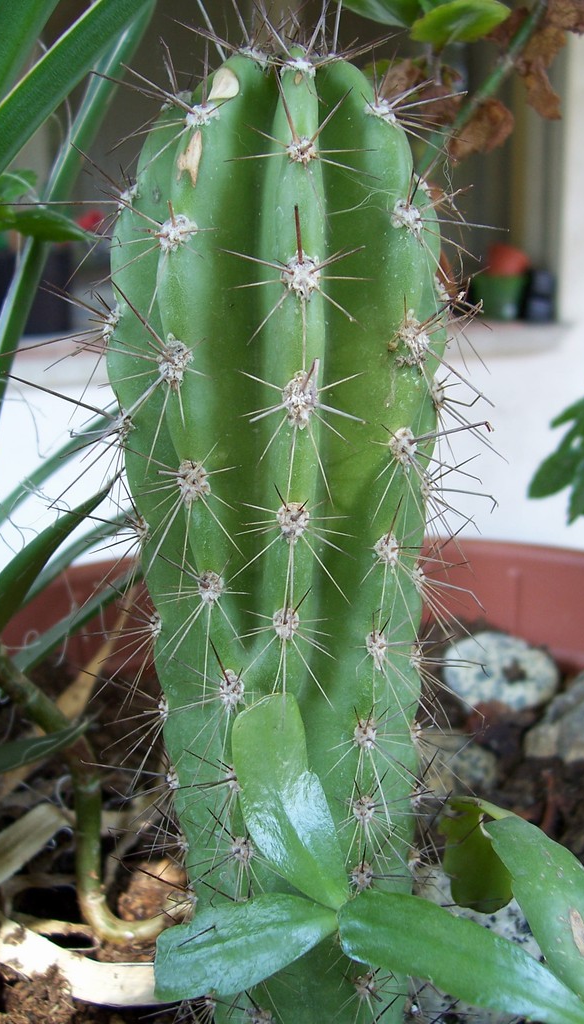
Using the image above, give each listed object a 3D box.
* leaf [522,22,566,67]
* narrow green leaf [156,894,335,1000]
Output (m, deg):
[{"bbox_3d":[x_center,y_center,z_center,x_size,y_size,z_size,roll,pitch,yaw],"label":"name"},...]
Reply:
[{"bbox_3d":[0.094,-0.174,0.375,0.013,0.016,0.008,-26,12,8],"label":"leaf"},{"bbox_3d":[-0.012,0.117,0.270,0.049,0.011,0.025,-11,54,-8],"label":"narrow green leaf"}]

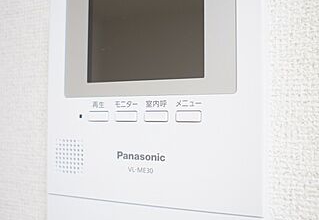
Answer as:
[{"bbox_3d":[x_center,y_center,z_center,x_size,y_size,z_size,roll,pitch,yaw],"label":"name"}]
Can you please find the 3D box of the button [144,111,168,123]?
[{"bbox_3d":[-0.002,0.003,0.178,0.014,0.006,0.003,0,-2,21],"label":"button"}]

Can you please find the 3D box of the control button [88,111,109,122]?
[{"bbox_3d":[-0.037,0.004,0.191,0.014,0.006,0.003,0,-2,21],"label":"control button"}]

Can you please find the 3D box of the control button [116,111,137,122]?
[{"bbox_3d":[-0.019,0.004,0.185,0.015,0.006,0.003,0,-2,21],"label":"control button"}]

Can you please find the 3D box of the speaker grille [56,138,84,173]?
[{"bbox_3d":[-0.056,0.029,0.198,0.020,0.020,0.002,0,-2,21],"label":"speaker grille"}]

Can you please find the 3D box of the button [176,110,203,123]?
[{"bbox_3d":[0.015,0.003,0.172,0.015,0.006,0.003,0,-2,21],"label":"button"}]

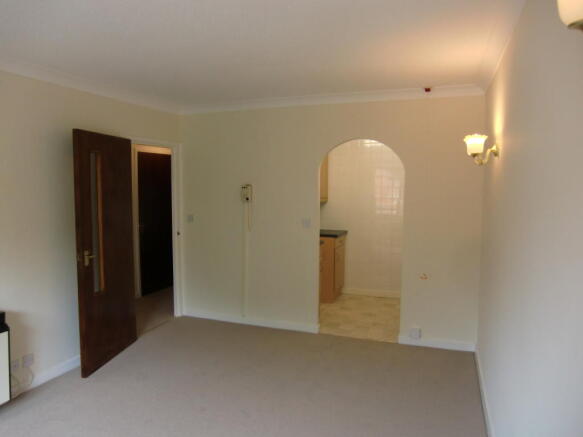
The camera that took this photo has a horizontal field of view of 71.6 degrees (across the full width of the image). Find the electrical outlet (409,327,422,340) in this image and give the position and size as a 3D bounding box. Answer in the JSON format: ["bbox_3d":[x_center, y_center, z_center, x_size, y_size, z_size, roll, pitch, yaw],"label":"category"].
[{"bbox_3d":[1.202,1.113,3.912,0.095,0.100,0.035,2,5,19],"label":"electrical outlet"}]

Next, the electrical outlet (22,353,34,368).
[{"bbox_3d":[-1.995,1.084,3.072,0.015,0.086,0.086,2,5,23],"label":"electrical outlet"}]

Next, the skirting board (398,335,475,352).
[{"bbox_3d":[1.389,1.200,3.866,0.680,0.090,0.018,2,5,19],"label":"skirting board"}]

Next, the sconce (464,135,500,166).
[{"bbox_3d":[1.206,-0.432,2.567,0.200,0.200,0.140,2,5,21],"label":"sconce"}]

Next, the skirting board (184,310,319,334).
[{"bbox_3d":[-0.492,1.146,4.508,1.645,0.090,0.018,2,5,19],"label":"skirting board"}]

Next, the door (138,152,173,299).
[{"bbox_3d":[-1.922,0.077,5.934,0.042,1.980,0.770,2,5,26],"label":"door"}]

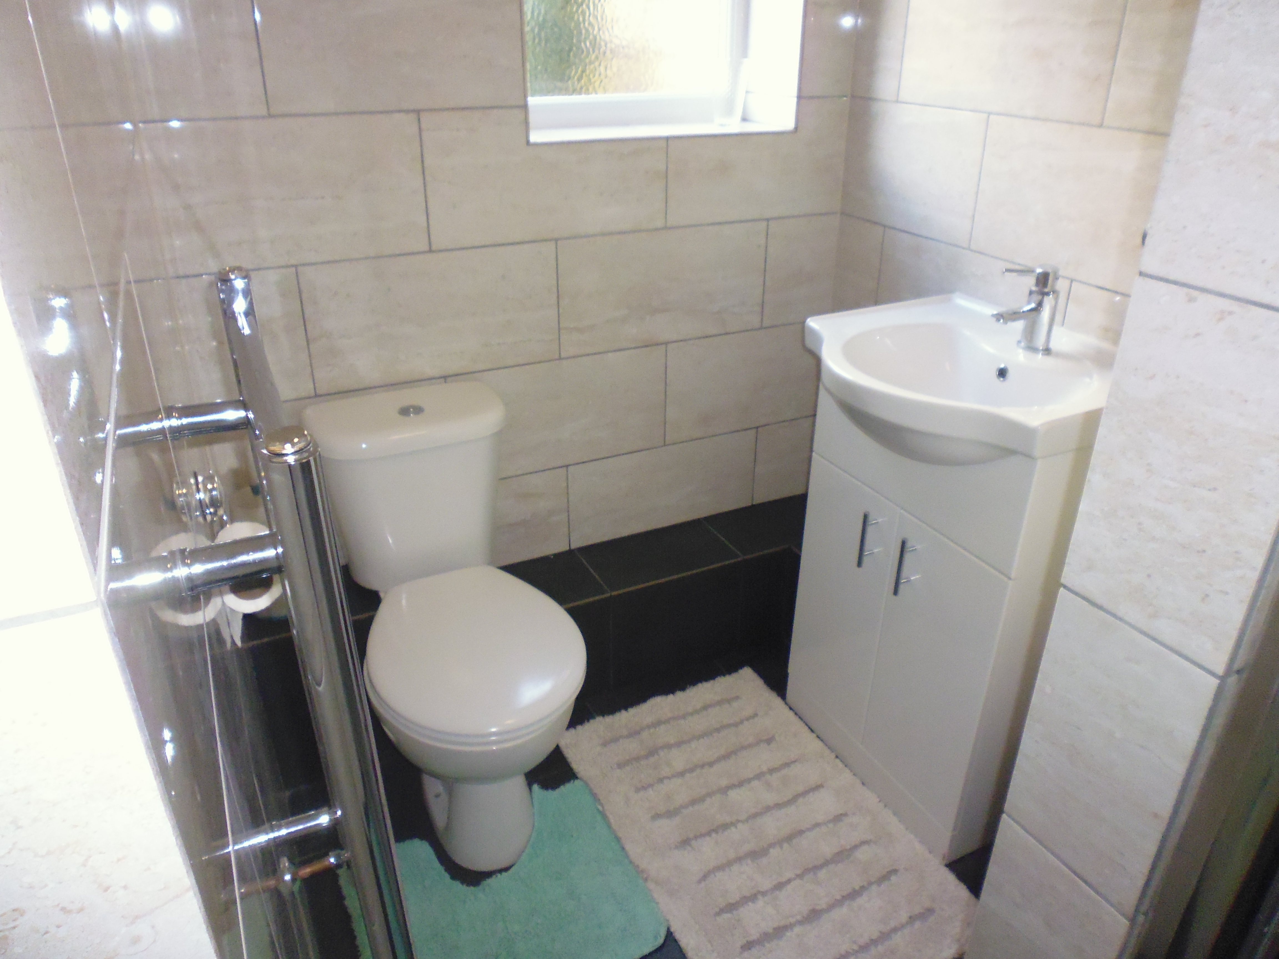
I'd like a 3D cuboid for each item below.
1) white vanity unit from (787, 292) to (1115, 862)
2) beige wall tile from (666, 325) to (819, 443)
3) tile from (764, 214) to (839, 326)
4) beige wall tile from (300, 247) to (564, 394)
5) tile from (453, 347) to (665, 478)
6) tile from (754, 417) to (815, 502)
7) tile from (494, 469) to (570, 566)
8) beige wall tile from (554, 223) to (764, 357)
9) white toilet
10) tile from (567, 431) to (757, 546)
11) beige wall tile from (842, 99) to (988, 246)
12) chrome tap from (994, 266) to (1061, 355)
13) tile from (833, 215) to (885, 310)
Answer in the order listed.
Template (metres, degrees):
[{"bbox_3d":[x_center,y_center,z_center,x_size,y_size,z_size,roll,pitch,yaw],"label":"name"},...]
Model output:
[{"bbox_3d":[0.539,0.184,1.645,0.488,0.888,0.544,-12,29,-23],"label":"white vanity unit"},{"bbox_3d":[0.261,-0.242,2.159,0.449,0.251,0.010,-12,29,-23],"label":"beige wall tile"},{"bbox_3d":[0.376,-0.491,2.096,0.195,0.251,0.010,-12,29,-23],"label":"tile"},{"bbox_3d":[-0.396,-0.324,1.757,0.508,0.251,0.010,-12,29,-23],"label":"beige wall tile"},{"bbox_3d":[-0.169,-0.149,1.970,0.508,0.251,0.010,-12,29,-23],"label":"tile"},{"bbox_3d":[0.378,-0.051,2.288,0.191,0.218,0.010,-12,29,-23],"label":"tile"},{"bbox_3d":[-0.393,0.114,1.981,0.508,0.231,0.010,-12,29,-23],"label":"tile"},{"bbox_3d":[0.059,-0.420,1.929,0.502,0.252,0.010,-12,29,-23],"label":"beige wall tile"},{"bbox_3d":[-0.340,0.294,1.660,0.364,0.743,0.678,-12,29,-23],"label":"white toilet"},{"bbox_3d":[0.063,0.016,2.154,0.502,0.218,0.010,-12,29,-23],"label":"tile"},{"bbox_3d":[0.562,-0.649,1.820,0.010,0.252,0.410,-12,29,-23],"label":"beige wall tile"},{"bbox_3d":[0.642,-0.280,1.457,0.140,0.140,0.053,-12,29,-23],"label":"chrome tap"},{"bbox_3d":[0.507,-0.474,2.037,0.010,0.252,0.156,-12,29,-23],"label":"tile"}]

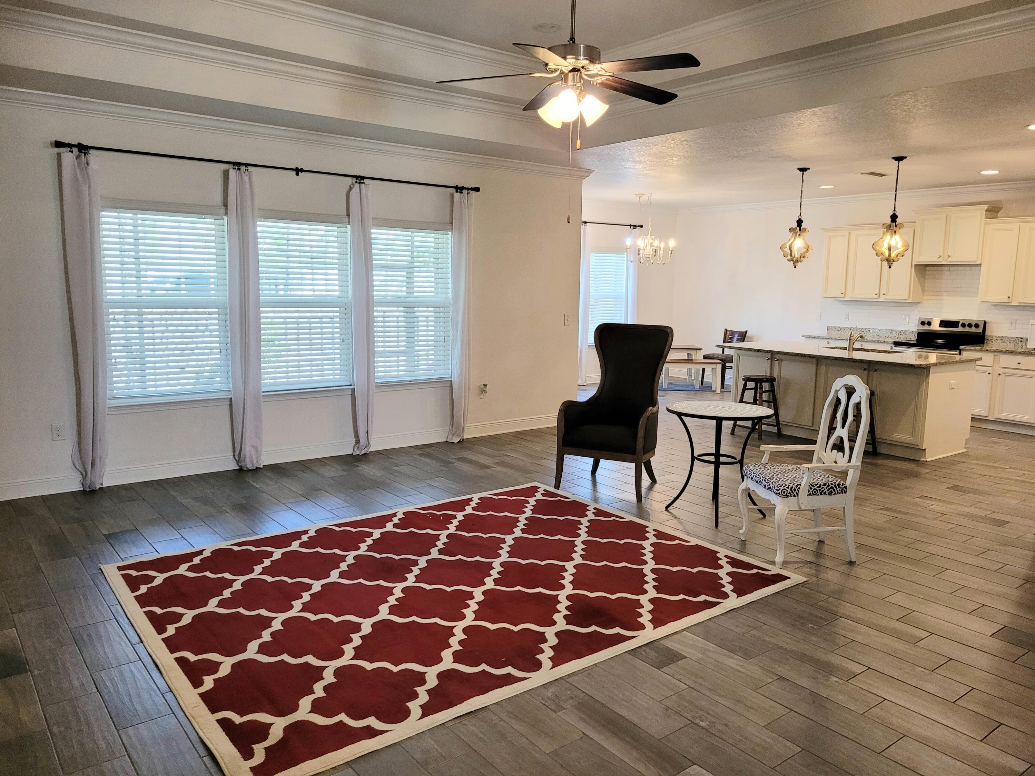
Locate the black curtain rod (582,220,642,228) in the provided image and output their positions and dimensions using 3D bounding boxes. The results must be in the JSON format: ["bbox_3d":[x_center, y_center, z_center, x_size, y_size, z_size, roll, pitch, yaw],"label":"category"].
[{"bbox_3d":[1.423,-2.499,11.898,1.430,0.055,0.070,-5,9,-38],"label":"black curtain rod"}]

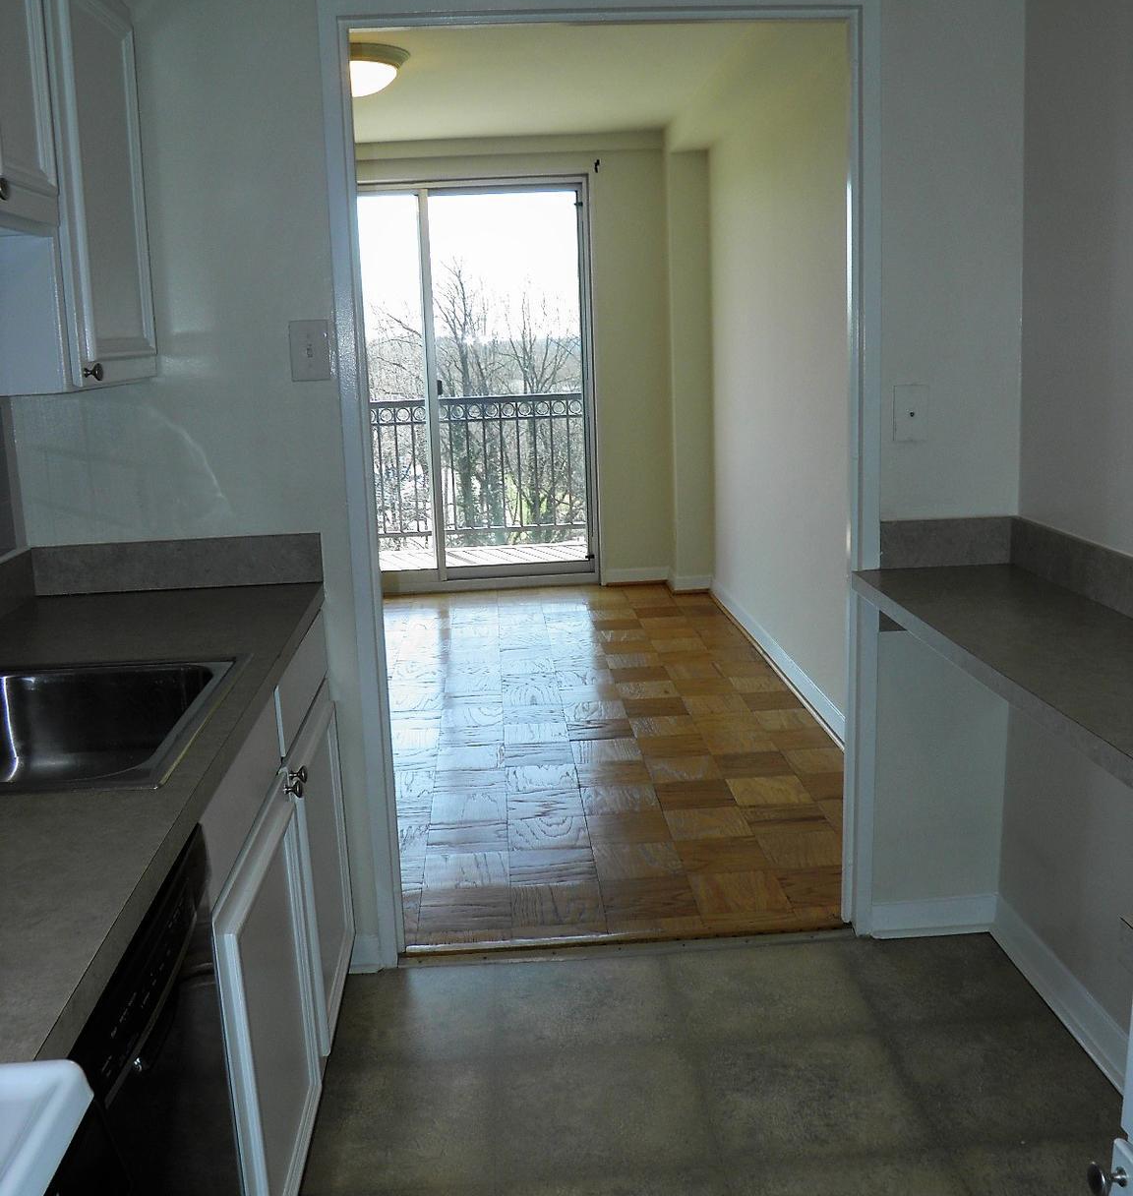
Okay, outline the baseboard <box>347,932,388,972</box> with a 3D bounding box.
[{"bbox_3d":[-0.449,0.800,2.757,0.079,0.087,0.015,-3,12,-3],"label":"baseboard"}]

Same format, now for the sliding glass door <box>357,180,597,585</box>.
[{"bbox_3d":[-0.716,-1.123,6.734,1.742,2.222,0.110,-3,12,-3],"label":"sliding glass door"}]

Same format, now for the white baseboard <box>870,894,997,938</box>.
[{"bbox_3d":[0.853,0.740,2.818,0.291,0.087,0.016,-3,12,-3],"label":"white baseboard"}]

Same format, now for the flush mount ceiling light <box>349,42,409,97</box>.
[{"bbox_3d":[-0.778,-1.964,4.593,0.392,0.135,0.392,-3,12,-3],"label":"flush mount ceiling light"}]

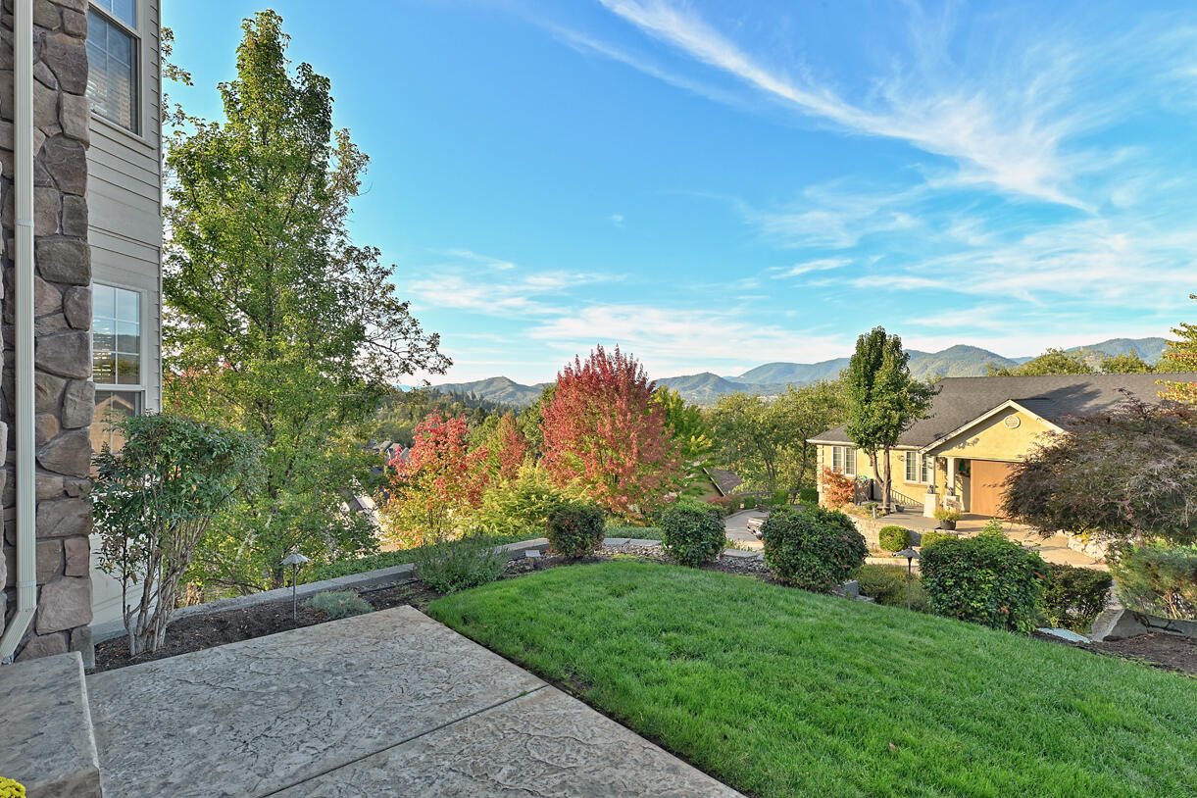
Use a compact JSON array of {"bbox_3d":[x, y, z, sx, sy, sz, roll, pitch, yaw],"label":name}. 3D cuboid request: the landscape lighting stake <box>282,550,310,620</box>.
[{"bbox_3d":[-2.148,1.326,4.250,0.190,0.480,0.190,0,0,0],"label":"landscape lighting stake"}]

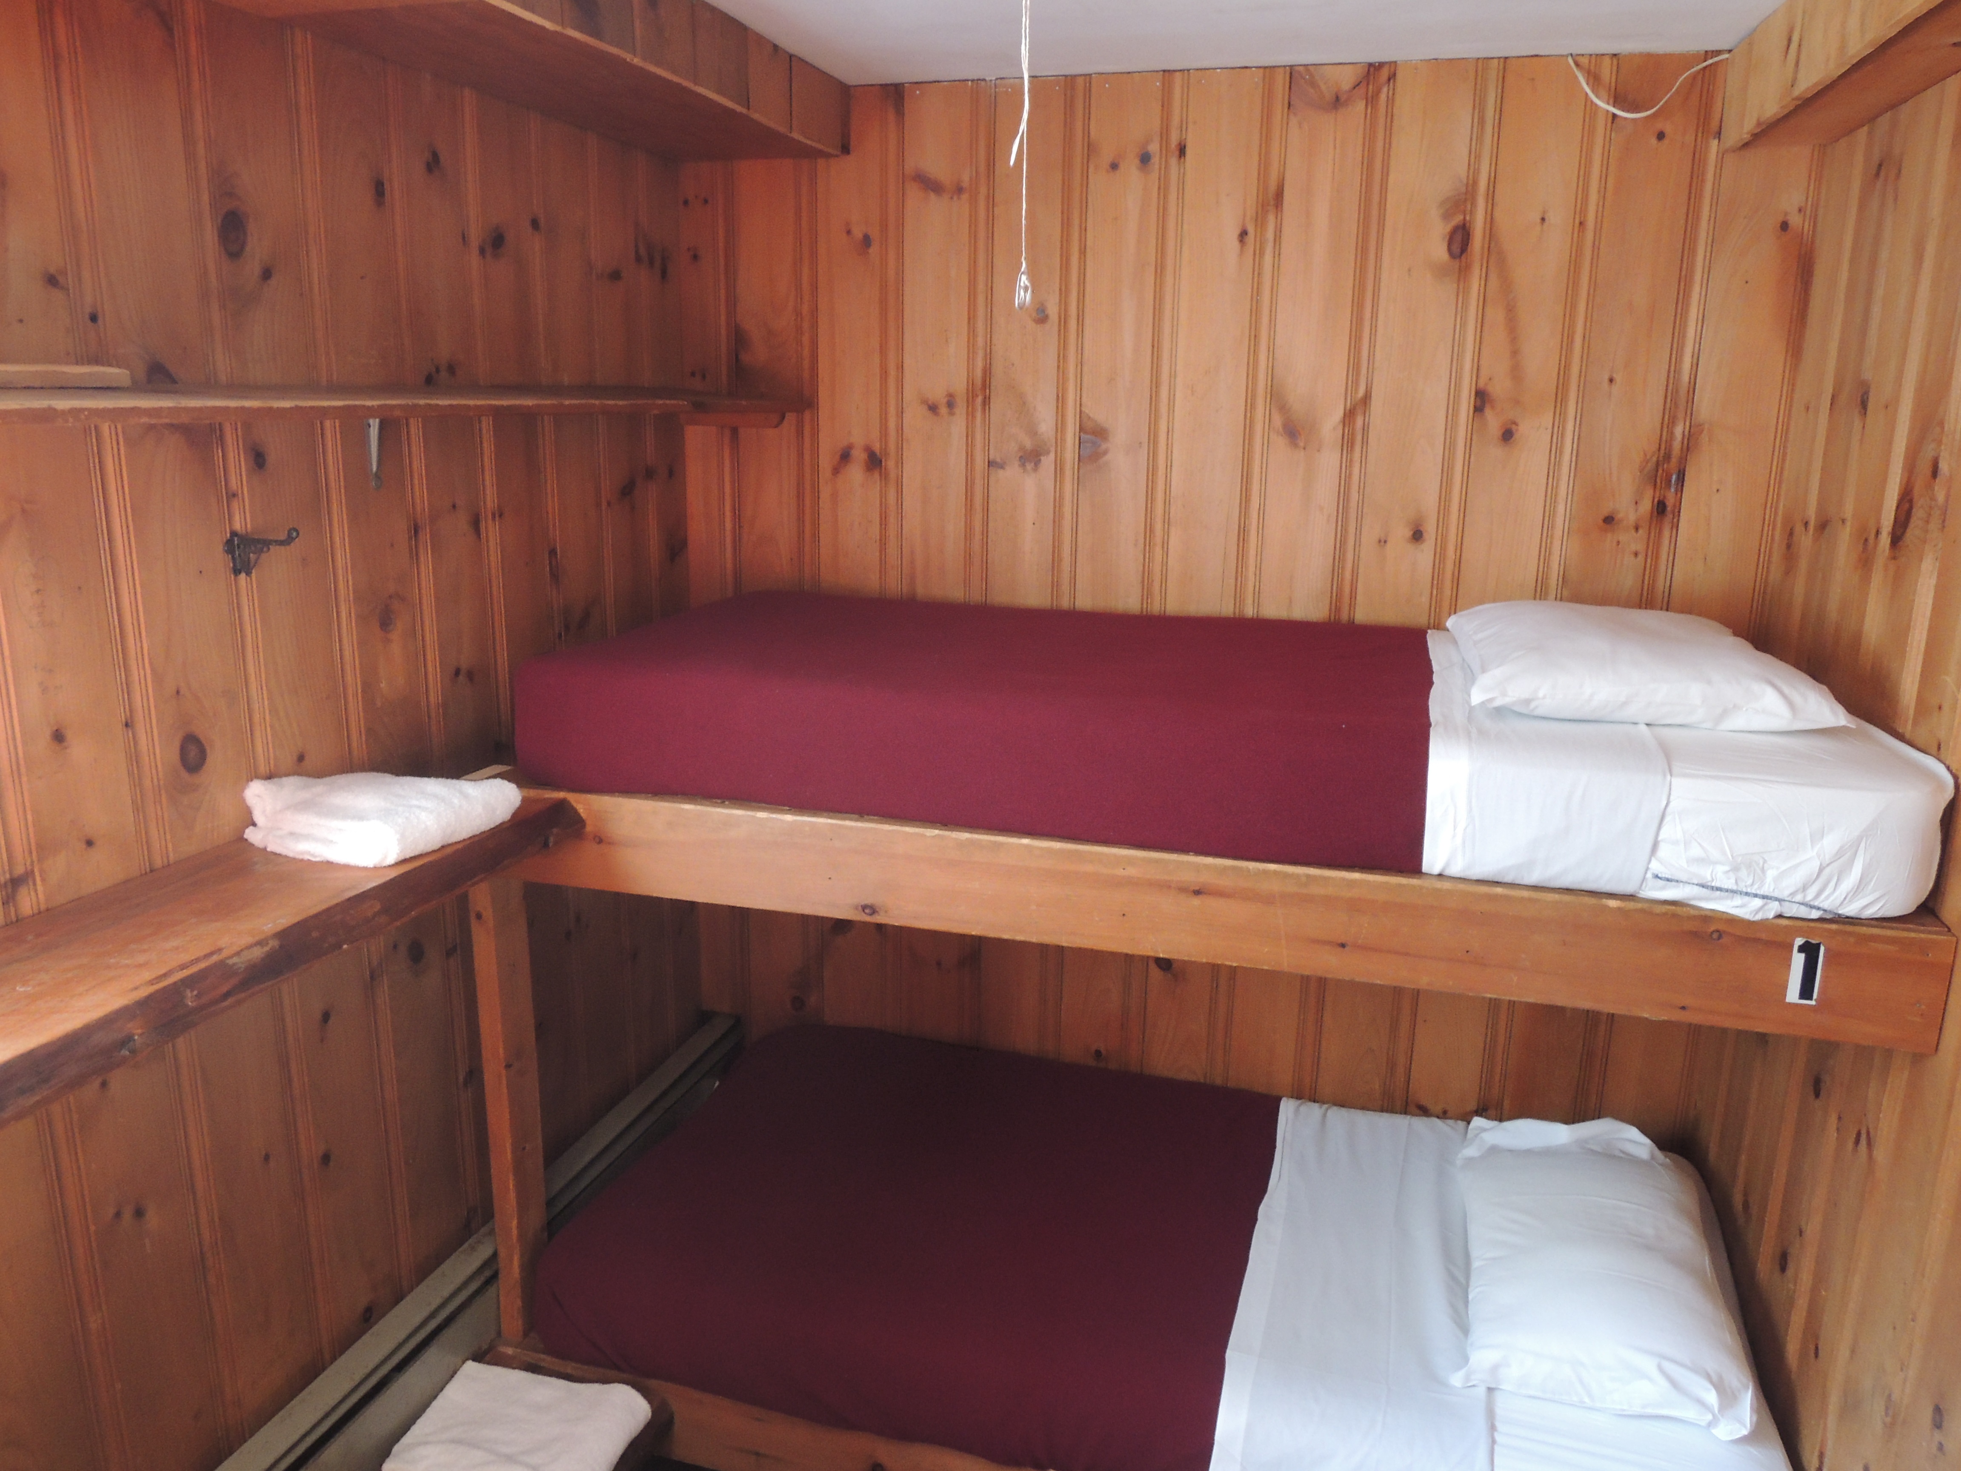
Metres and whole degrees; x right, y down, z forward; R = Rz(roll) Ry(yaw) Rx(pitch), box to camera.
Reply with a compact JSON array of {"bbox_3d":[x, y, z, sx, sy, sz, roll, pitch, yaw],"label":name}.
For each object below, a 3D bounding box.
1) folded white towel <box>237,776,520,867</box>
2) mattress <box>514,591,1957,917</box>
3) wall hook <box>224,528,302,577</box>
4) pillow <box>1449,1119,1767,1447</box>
[{"bbox_3d":[-0.803,0.095,1.818,0.276,0.067,0.239,6,15,20],"label":"folded white towel"},{"bbox_3d":[0.323,-0.043,2.215,1.873,0.183,0.907,5,14,15],"label":"mattress"},{"bbox_3d":[-0.912,-0.230,1.736,0.081,0.059,0.045,5,14,15],"label":"wall hook"},{"bbox_3d":[0.982,0.814,2.227,0.403,0.114,0.731,5,15,17],"label":"pillow"}]

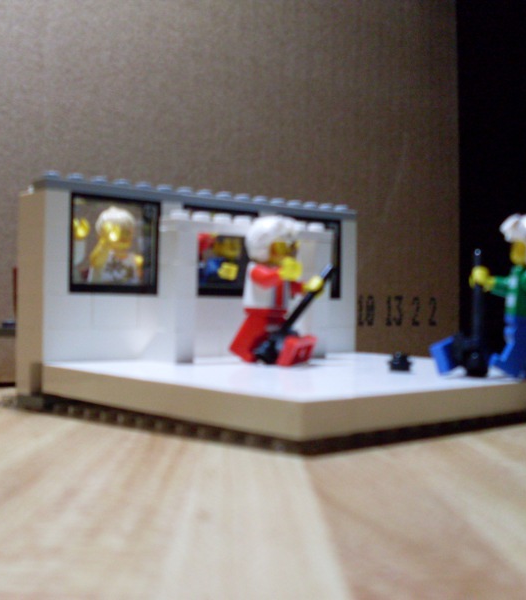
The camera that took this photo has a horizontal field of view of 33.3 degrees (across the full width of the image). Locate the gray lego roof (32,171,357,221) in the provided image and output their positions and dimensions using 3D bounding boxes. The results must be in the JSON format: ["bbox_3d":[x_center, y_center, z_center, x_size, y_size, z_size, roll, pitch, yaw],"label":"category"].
[{"bbox_3d":[-0.016,-0.033,0.291,0.127,0.005,0.008,1,0,-41],"label":"gray lego roof"}]

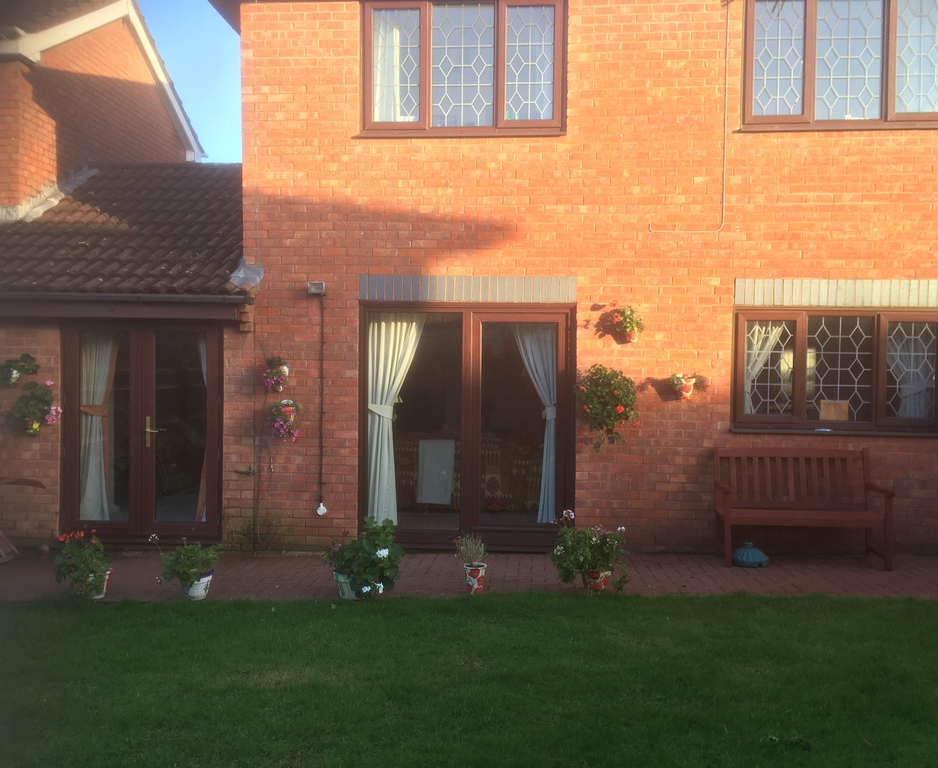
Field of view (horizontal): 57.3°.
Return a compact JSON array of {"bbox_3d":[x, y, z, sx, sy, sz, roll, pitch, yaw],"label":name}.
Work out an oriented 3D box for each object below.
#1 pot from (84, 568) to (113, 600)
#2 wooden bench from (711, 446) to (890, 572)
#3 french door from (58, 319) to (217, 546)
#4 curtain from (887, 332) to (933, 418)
[{"bbox_3d":[-2.636,1.417,6.105,0.212,0.205,0.212,1,2,0],"label":"pot"},{"bbox_3d":[2.618,0.978,6.779,1.270,0.890,0.540,1,2,5],"label":"wooden bench"},{"bbox_3d":[-2.879,0.401,7.597,1.496,2.022,0.110,1,2,5],"label":"french door"},{"bbox_3d":[3.706,-0.102,7.233,0.440,0.820,0.120,1,2,5],"label":"curtain"}]

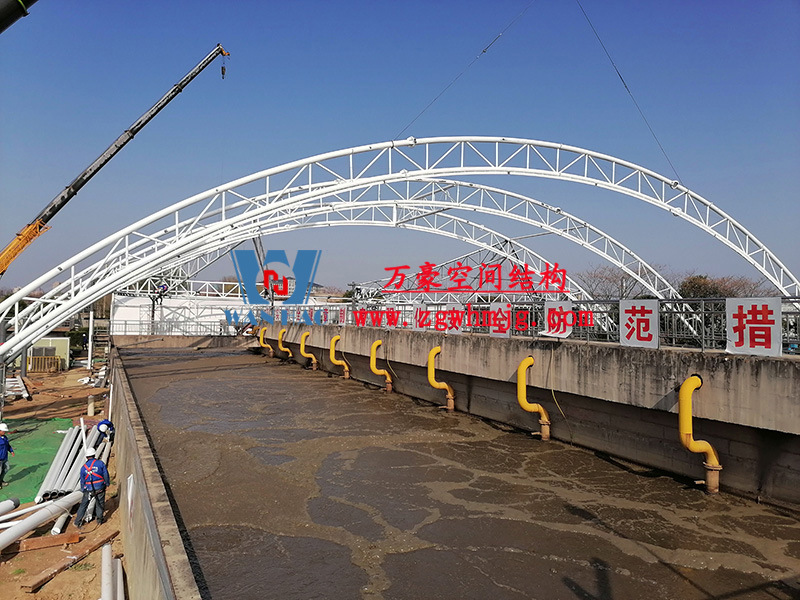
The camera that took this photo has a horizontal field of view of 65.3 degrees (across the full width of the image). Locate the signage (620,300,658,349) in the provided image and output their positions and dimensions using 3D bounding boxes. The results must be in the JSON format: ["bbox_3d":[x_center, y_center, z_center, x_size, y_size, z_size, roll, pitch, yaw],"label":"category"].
[{"bbox_3d":[5.079,0.505,13.275,0.030,0.985,1.000,1,-1,-26],"label":"signage"}]

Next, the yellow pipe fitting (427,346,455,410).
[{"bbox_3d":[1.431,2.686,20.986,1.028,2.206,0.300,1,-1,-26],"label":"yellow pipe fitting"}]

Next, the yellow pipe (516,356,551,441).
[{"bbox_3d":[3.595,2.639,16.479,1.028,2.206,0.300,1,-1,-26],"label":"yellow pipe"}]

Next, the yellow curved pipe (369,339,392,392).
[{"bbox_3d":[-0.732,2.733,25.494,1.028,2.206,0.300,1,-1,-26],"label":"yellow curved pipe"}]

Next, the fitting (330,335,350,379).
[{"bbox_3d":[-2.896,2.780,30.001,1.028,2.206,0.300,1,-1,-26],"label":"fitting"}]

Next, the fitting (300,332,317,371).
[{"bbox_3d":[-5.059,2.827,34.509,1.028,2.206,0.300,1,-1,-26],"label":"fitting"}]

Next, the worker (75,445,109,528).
[{"bbox_3d":[-6.960,4.223,14.100,0.660,1.740,0.420,2,-1,-27],"label":"worker"}]

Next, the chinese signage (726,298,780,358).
[{"bbox_3d":[6.200,0.464,10.941,0.030,0.985,1.000,1,-1,-26],"label":"chinese signage"}]

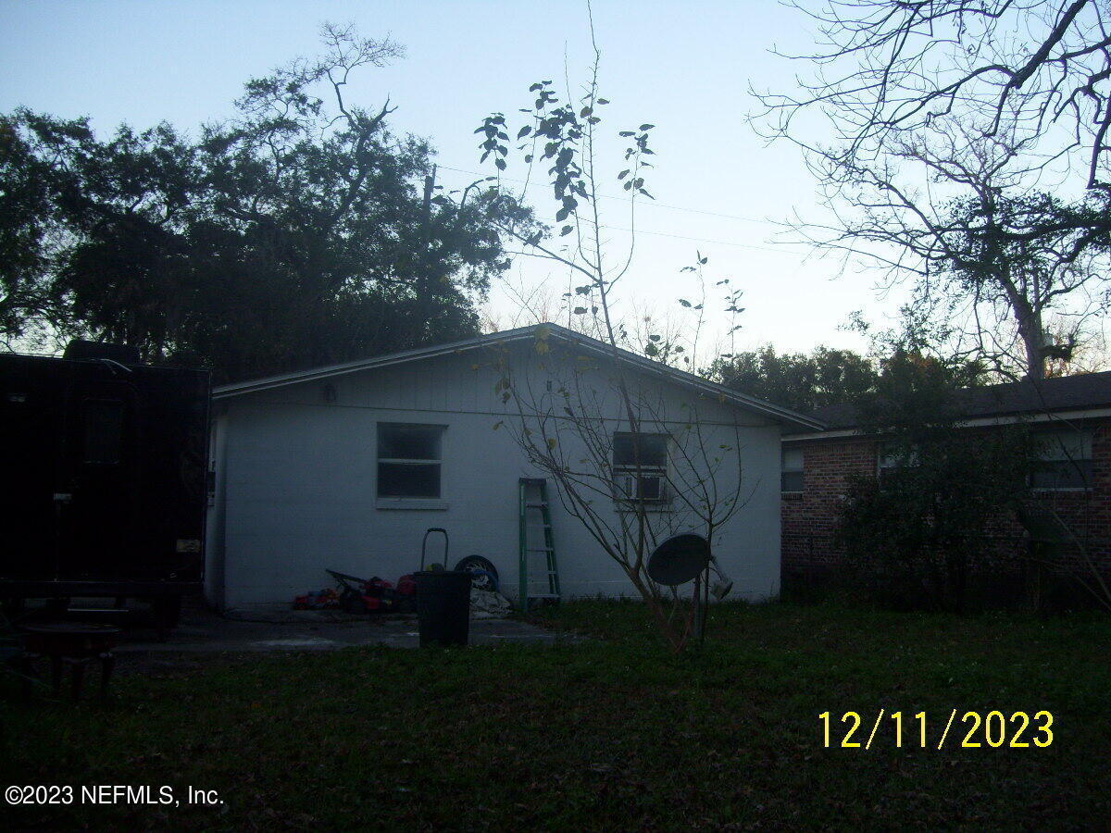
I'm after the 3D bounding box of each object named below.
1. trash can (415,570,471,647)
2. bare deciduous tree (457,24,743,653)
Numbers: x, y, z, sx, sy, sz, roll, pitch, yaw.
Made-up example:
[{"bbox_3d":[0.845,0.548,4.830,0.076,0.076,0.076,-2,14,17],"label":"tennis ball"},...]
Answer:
[{"bbox_3d":[-1.105,1.892,11.424,0.550,0.710,0.550,1,-4,0],"label":"trash can"},{"bbox_3d":[0.525,-0.885,11.178,2.729,6.250,2.300,1,-4,0],"label":"bare deciduous tree"}]

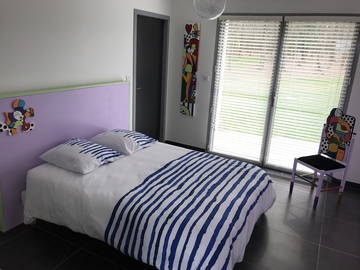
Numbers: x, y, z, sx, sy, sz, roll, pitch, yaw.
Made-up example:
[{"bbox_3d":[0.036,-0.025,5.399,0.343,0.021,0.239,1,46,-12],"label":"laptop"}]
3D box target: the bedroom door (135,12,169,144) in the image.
[{"bbox_3d":[-0.472,-0.744,4.543,0.100,2.100,0.910,12,18,27],"label":"bedroom door"}]

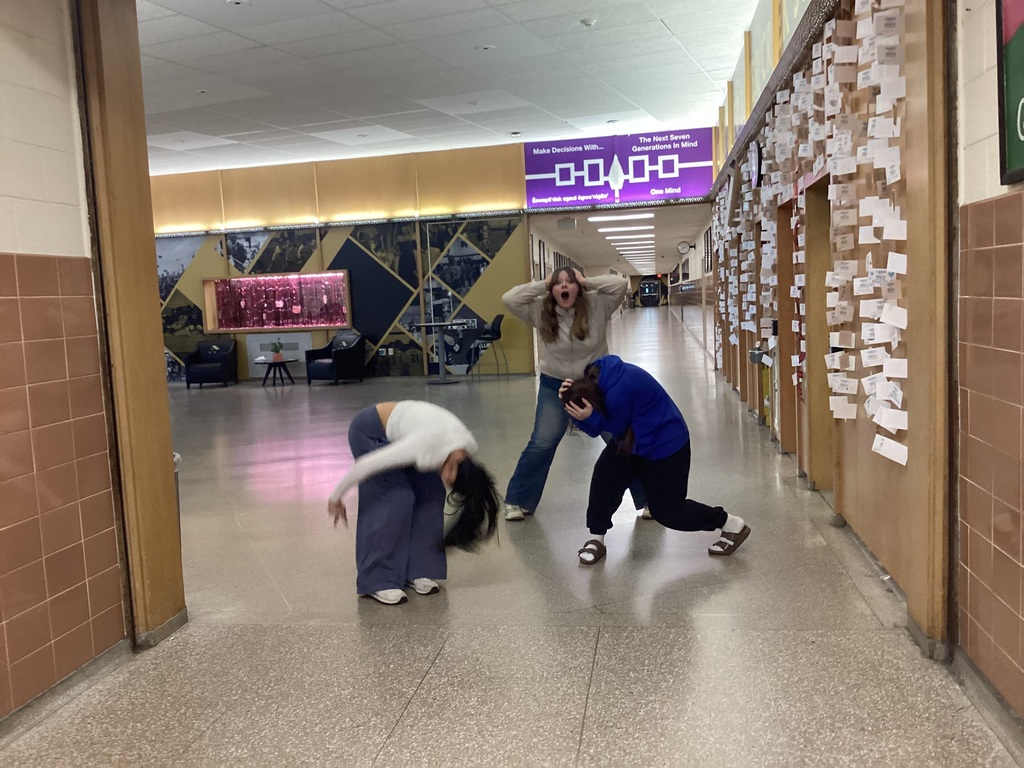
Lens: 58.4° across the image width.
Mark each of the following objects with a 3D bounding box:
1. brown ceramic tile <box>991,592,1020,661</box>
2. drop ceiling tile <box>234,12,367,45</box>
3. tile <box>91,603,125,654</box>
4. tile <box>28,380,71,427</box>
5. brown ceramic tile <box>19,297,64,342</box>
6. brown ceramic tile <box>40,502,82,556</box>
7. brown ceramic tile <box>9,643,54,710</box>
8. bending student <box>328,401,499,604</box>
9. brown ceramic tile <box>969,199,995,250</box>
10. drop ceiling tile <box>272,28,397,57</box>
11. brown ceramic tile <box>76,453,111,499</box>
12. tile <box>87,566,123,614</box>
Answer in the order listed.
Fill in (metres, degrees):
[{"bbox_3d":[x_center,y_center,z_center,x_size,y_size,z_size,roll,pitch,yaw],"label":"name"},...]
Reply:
[{"bbox_3d":[1.519,0.748,2.801,0.012,0.149,0.223,-2,5,9],"label":"brown ceramic tile"},{"bbox_3d":[-1.966,-3.339,8.612,1.210,0.020,0.605,0,6,22],"label":"drop ceiling tile"},{"bbox_3d":[-1.630,0.988,3.692,0.012,0.152,0.207,-2,5,9],"label":"tile"},{"bbox_3d":[-1.664,0.073,3.297,0.012,0.147,0.217,-2,6,10],"label":"tile"},{"bbox_3d":[-1.740,-0.241,3.382,0.015,0.153,0.226,-2,6,9],"label":"brown ceramic tile"},{"bbox_3d":[-1.667,0.536,3.390,0.012,0.149,0.223,-2,5,9],"label":"brown ceramic tile"},{"bbox_3d":[-1.717,1.035,3.276,0.015,0.143,0.226,-2,6,9],"label":"brown ceramic tile"},{"bbox_3d":[-0.463,0.540,4.333,0.720,0.924,0.500,-1,6,19],"label":"bending student"},{"bbox_3d":[1.513,-0.510,2.947,0.012,0.144,0.226,-2,5,9],"label":"brown ceramic tile"},{"bbox_3d":[-1.778,-3.439,9.248,1.215,0.020,0.605,0,6,22],"label":"drop ceiling tile"},{"bbox_3d":[-1.676,0.365,3.662,0.015,0.153,0.210,-2,6,9],"label":"brown ceramic tile"},{"bbox_3d":[-1.654,0.836,3.707,0.015,0.153,0.210,-2,6,9],"label":"tile"}]

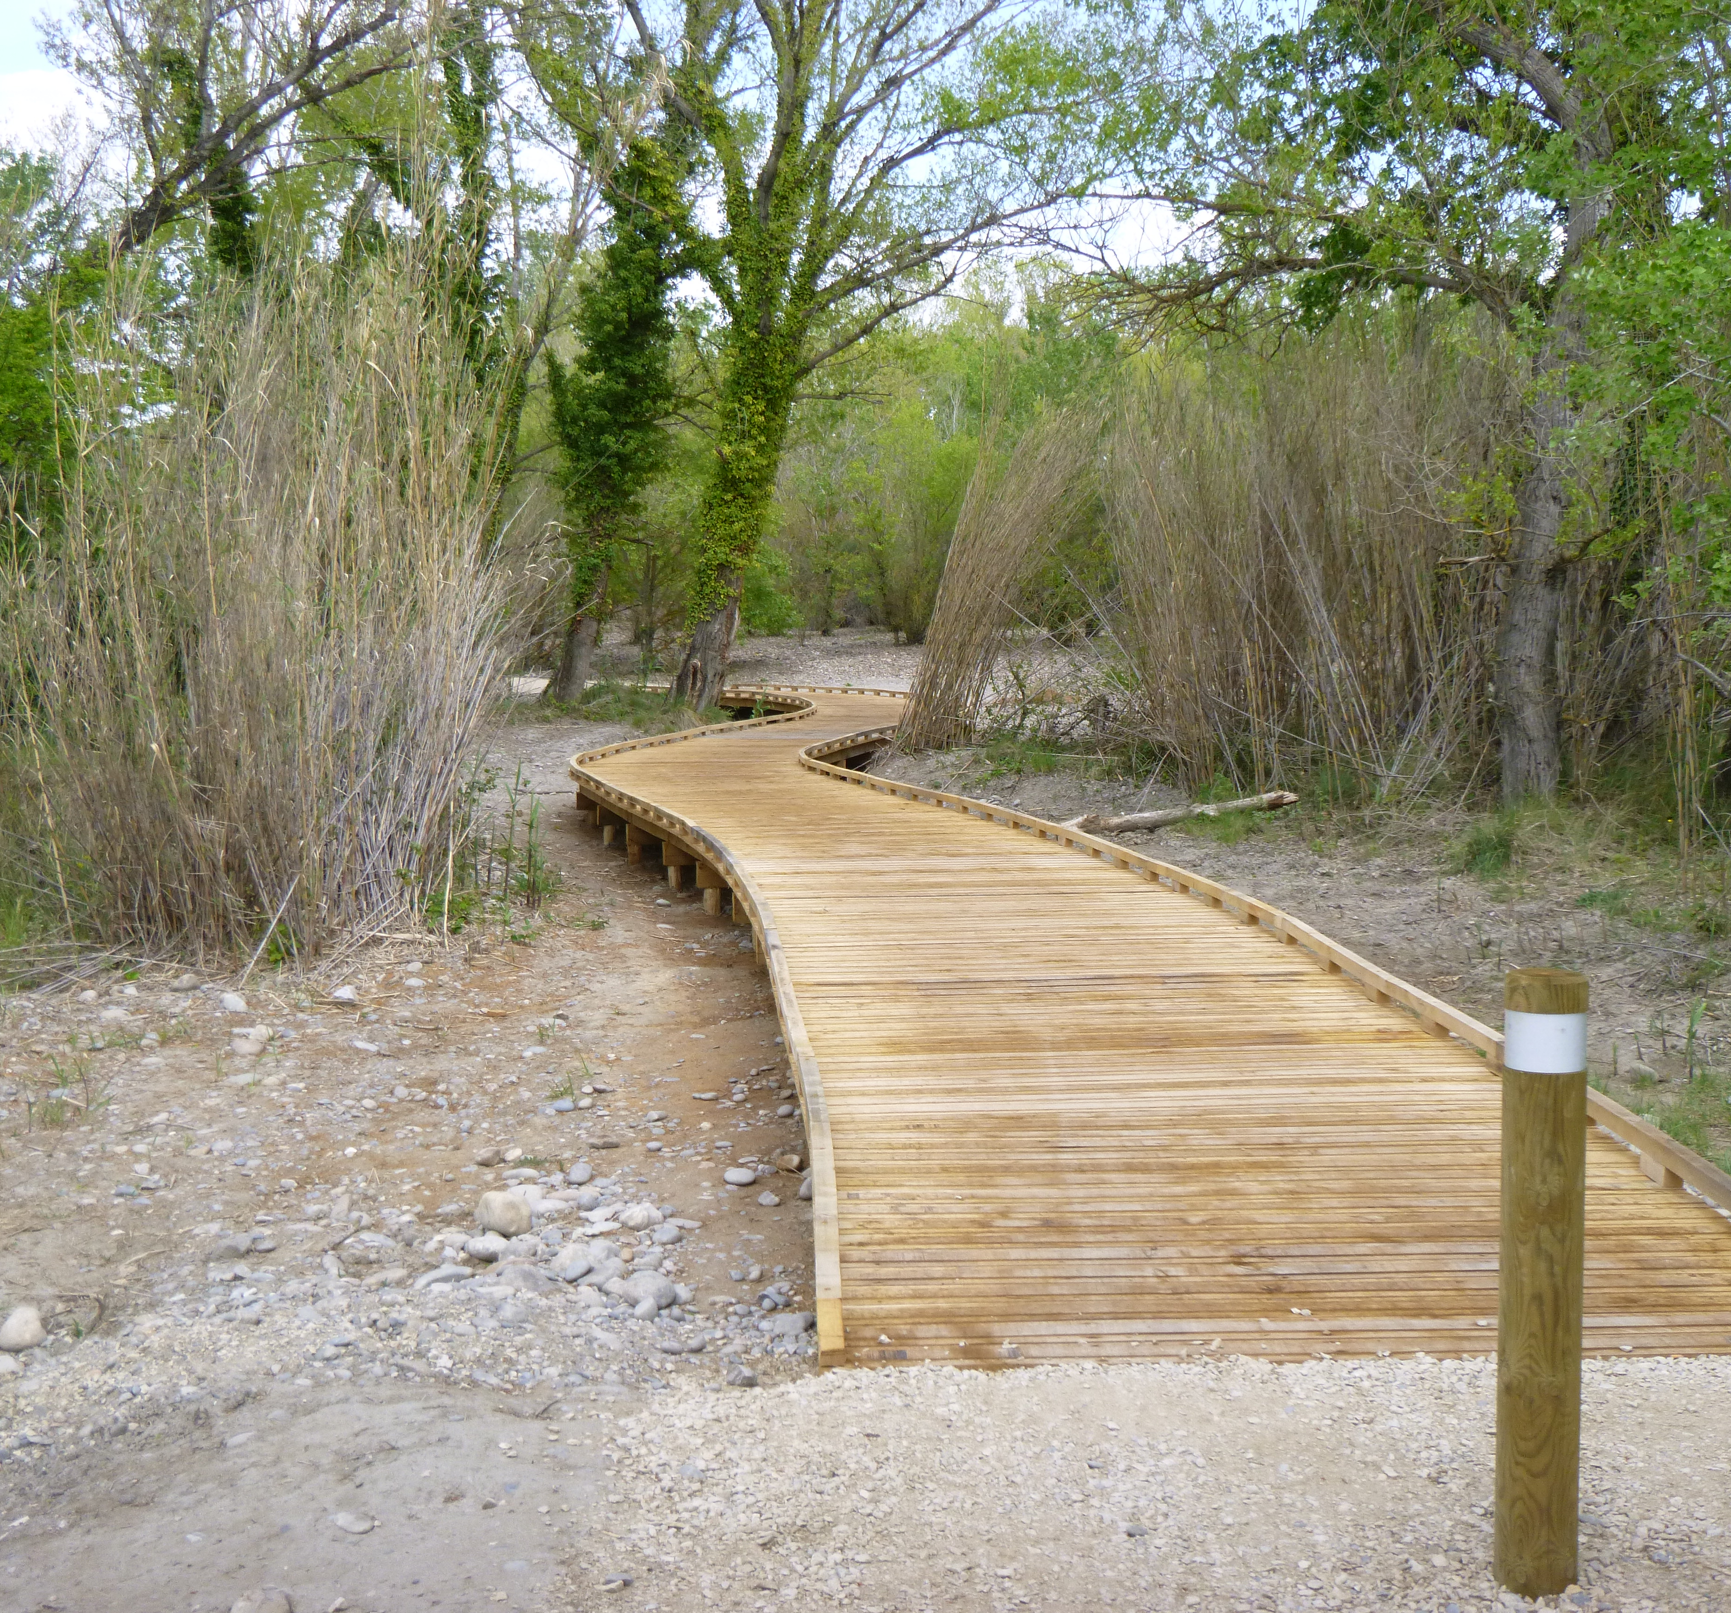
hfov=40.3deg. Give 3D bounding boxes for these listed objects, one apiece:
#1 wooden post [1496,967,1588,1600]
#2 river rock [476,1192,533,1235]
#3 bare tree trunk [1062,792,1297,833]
[{"bbox_3d":[1.021,0.717,3.564,0.127,0.932,0.127,1,5,16],"label":"wooden post"},{"bbox_3d":[-0.909,1.024,5.943,0.148,0.107,0.126,-1,5,-9],"label":"river rock"},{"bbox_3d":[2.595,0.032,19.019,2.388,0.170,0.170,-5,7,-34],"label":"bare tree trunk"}]

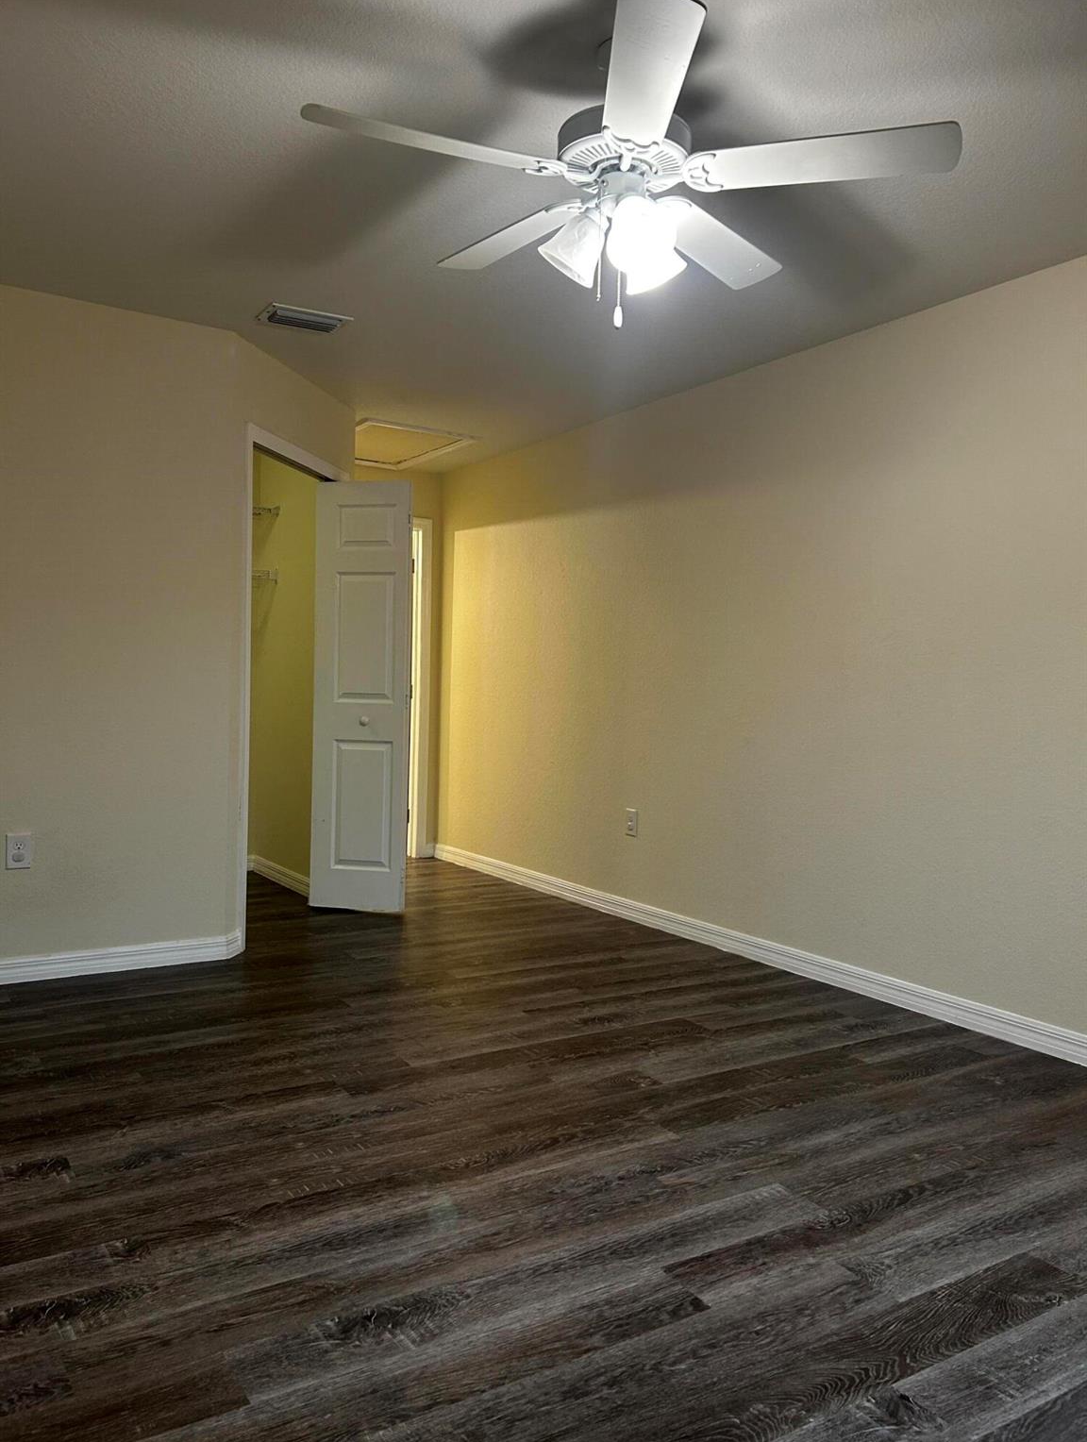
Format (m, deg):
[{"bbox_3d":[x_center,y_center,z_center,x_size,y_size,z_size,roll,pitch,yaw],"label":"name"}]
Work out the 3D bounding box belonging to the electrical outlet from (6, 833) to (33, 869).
[{"bbox_3d":[-1.846,0.460,3.832,0.077,0.121,0.013,0,2,-33],"label":"electrical outlet"}]

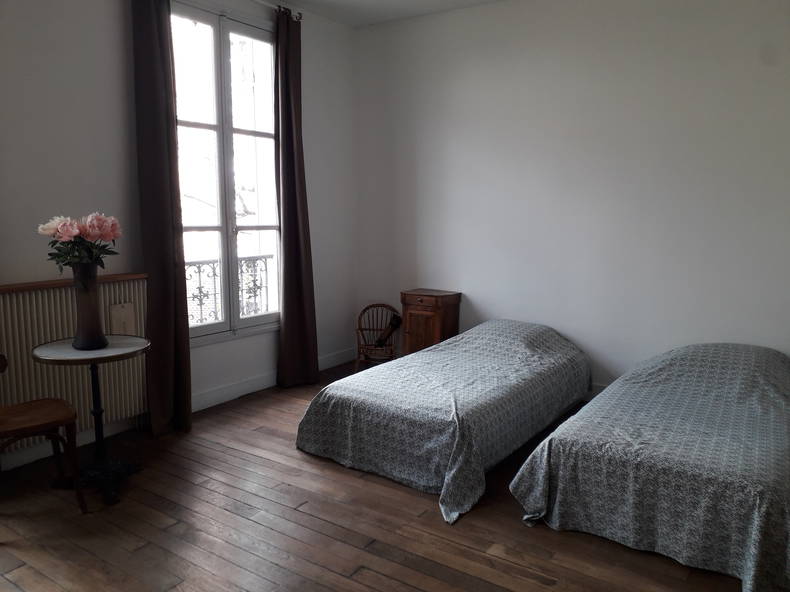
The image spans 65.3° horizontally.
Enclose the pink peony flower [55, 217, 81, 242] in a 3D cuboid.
[{"bbox_3d":[-1.579,-0.316,2.974,0.122,0.109,0.122,-4,9,-28],"label":"pink peony flower"}]

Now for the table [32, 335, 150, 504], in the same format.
[{"bbox_3d":[-1.454,0.597,3.015,0.530,0.707,0.530,0,8,0],"label":"table"}]

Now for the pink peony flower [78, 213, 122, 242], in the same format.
[{"bbox_3d":[-1.445,-0.336,3.022,0.209,0.133,0.156,-4,9,-25],"label":"pink peony flower"}]

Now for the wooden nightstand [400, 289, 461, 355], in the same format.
[{"bbox_3d":[0.293,0.322,5.039,0.388,0.707,0.313,5,9,34],"label":"wooden nightstand"}]

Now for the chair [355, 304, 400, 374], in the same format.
[{"bbox_3d":[-0.148,0.361,5.364,0.360,0.538,0.340,0,8,2],"label":"chair"}]

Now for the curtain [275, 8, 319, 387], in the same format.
[{"bbox_3d":[-0.767,-0.682,4.689,0.190,2.788,0.320,5,9,34],"label":"curtain"}]

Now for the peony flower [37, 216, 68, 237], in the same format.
[{"bbox_3d":[-1.703,-0.346,3.063,0.144,0.098,0.136,-4,9,-29],"label":"peony flower"}]

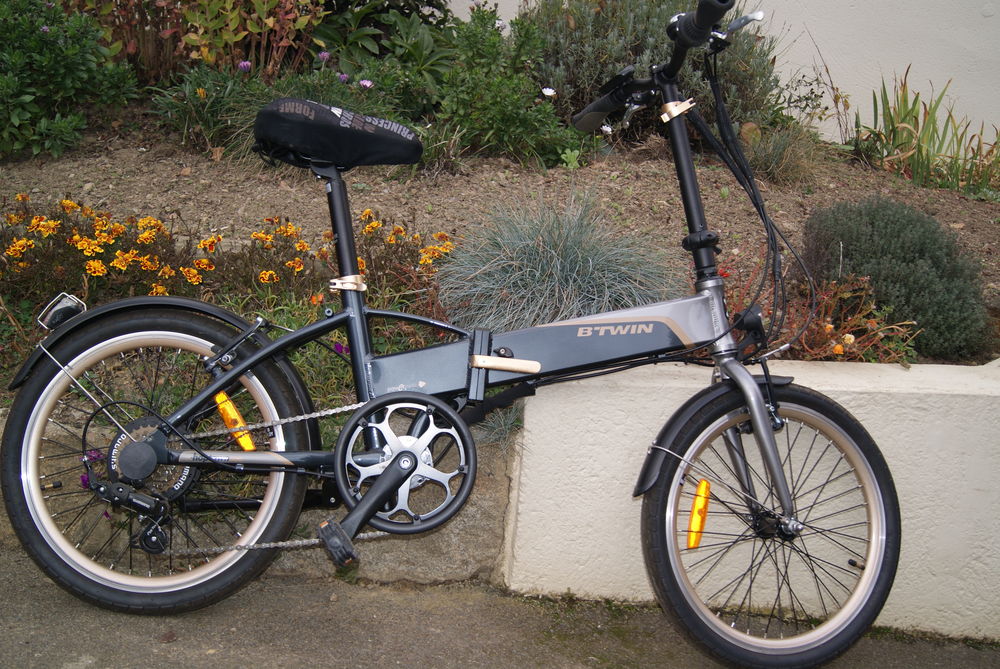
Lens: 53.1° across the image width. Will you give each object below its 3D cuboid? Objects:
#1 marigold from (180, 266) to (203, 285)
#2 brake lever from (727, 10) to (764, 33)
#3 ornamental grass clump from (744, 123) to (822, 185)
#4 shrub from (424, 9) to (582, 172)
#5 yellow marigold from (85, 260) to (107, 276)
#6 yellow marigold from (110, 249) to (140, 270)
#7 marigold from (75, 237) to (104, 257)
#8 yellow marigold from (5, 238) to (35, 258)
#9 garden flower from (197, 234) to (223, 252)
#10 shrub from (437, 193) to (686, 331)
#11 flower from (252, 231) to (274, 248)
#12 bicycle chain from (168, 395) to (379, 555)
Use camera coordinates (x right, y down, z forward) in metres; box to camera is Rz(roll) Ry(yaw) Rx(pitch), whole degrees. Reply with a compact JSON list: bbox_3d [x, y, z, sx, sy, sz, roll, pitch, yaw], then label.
[{"bbox_3d":[-0.663,-0.127,2.150,0.048,0.039,0.046,3,10,0],"label":"marigold"},{"bbox_3d":[0.388,-0.496,1.590,0.028,0.022,0.080,-5,-9,-36],"label":"brake lever"},{"bbox_3d":[0.841,-0.537,2.970,0.230,0.175,0.220,2,15,0],"label":"ornamental grass clump"},{"bbox_3d":[0.018,-0.823,3.350,0.530,0.540,0.500,3,10,0],"label":"shrub"},{"bbox_3d":[-0.869,-0.142,2.150,0.048,0.036,0.046,3,10,0],"label":"yellow marigold"},{"bbox_3d":[-0.816,-0.163,2.180,0.063,0.047,0.055,3,10,0],"label":"yellow marigold"},{"bbox_3d":[-0.902,-0.193,2.200,0.064,0.044,0.055,3,10,0],"label":"marigold"},{"bbox_3d":[-1.056,-0.189,2.200,0.064,0.045,0.055,3,10,0],"label":"yellow marigold"},{"bbox_3d":[-0.642,-0.202,2.220,0.054,0.040,0.050,3,10,0],"label":"garden flower"},{"bbox_3d":[0.141,-0.161,2.300,0.570,0.310,0.520,3,10,0],"label":"shrub"},{"bbox_3d":[-0.534,-0.216,2.250,0.053,0.036,0.050,3,10,0],"label":"flower"},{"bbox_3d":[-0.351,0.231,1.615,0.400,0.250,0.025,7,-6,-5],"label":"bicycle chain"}]

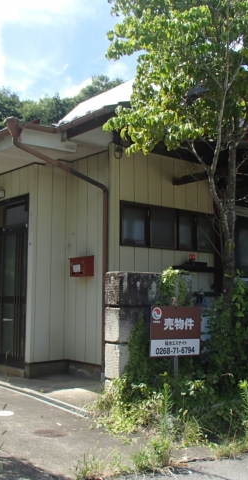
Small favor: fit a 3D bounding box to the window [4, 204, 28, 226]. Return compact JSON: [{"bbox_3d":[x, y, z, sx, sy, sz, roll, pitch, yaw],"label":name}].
[{"bbox_3d":[-1.479,-0.321,7.097,0.061,0.259,0.589,5,-8,-41],"label":"window"}]

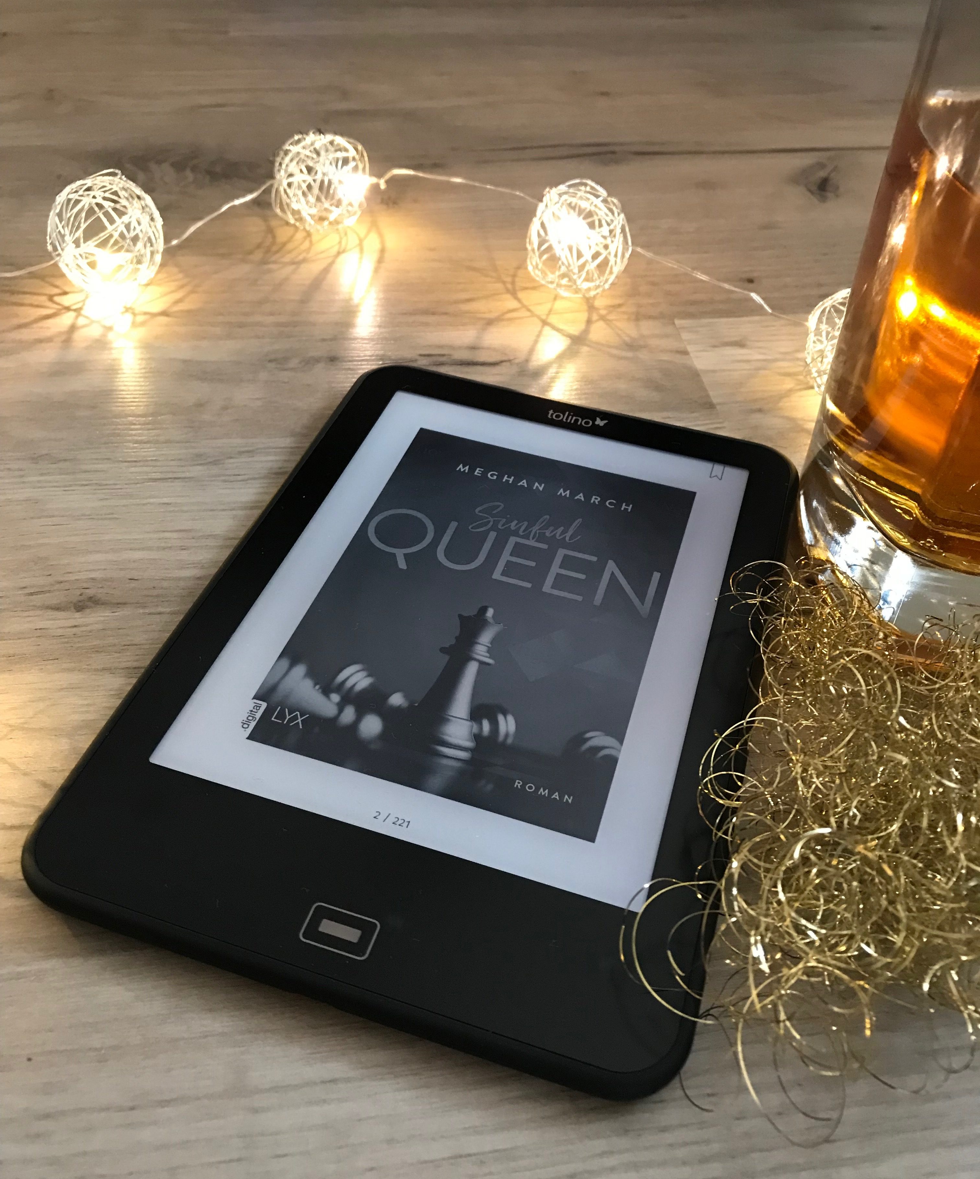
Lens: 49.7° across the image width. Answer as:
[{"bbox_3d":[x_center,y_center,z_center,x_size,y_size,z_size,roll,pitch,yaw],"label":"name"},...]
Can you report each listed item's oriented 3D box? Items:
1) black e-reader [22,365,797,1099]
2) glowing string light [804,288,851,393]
[{"bbox_3d":[-0.002,0.009,0.220,0.115,0.009,0.163,14,46,11],"label":"black e-reader"},{"bbox_3d":[0.100,-0.065,0.281,0.032,0.032,0.032,3,45,0],"label":"glowing string light"}]

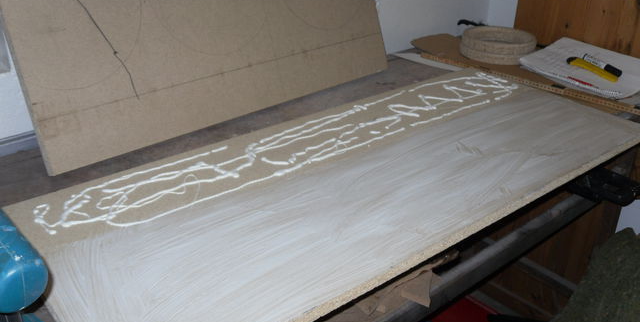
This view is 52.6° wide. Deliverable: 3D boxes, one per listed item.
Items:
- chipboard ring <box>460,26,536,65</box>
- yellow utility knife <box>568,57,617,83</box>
[{"bbox_3d":[0.512,-0.334,1.862,0.207,0.051,0.207,1,27,0],"label":"chipboard ring"},{"bbox_3d":[0.703,-0.236,1.671,0.021,0.014,0.158,-11,29,-22],"label":"yellow utility knife"}]

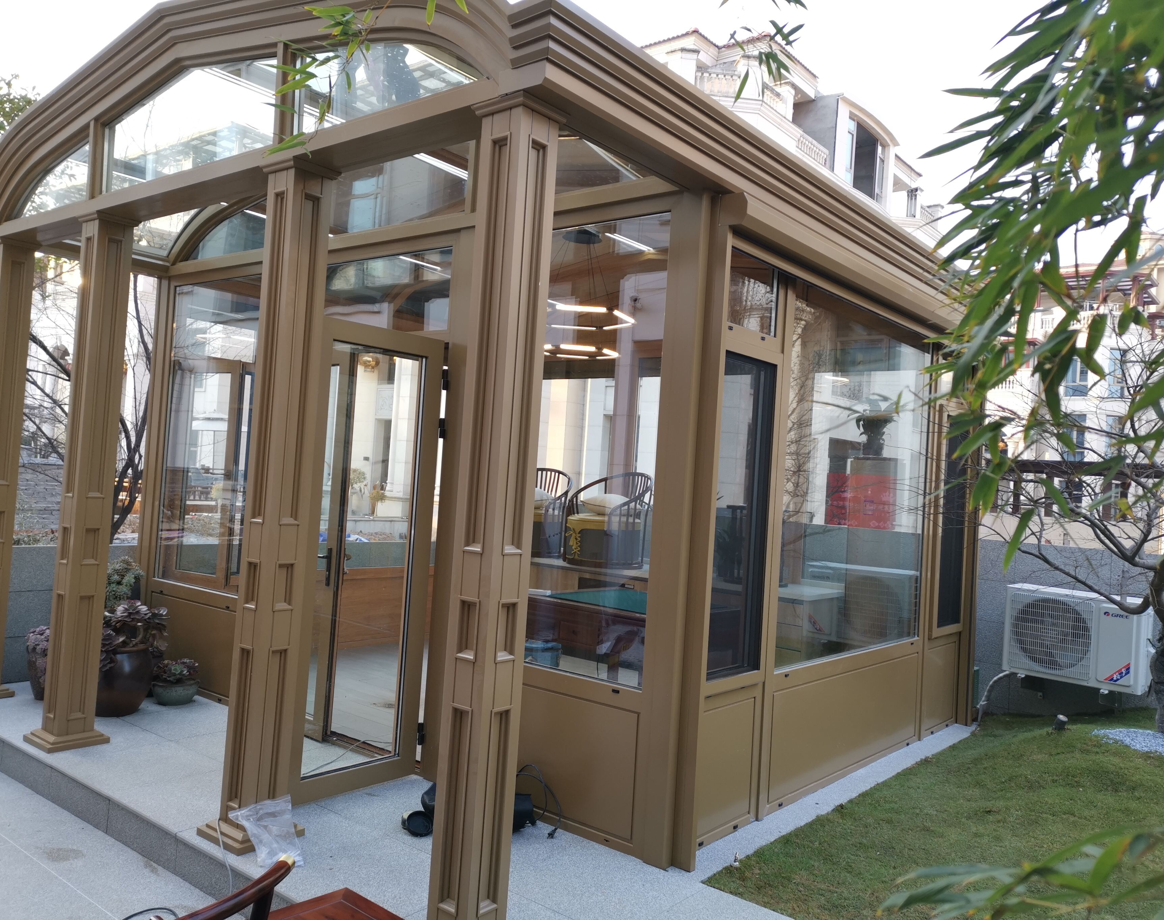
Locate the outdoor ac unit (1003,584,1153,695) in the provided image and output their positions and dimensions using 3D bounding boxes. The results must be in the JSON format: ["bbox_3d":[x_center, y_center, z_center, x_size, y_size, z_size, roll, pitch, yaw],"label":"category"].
[{"bbox_3d":[3.291,1.177,6.358,0.840,0.576,0.345,2,-2,39],"label":"outdoor ac unit"}]

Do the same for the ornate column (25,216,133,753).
[{"bbox_3d":[-2.473,0.106,4.788,0.291,2.599,0.291,2,-2,39],"label":"ornate column"}]

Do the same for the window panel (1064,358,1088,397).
[{"bbox_3d":[23.751,-3.962,46.000,1.200,1.850,0.150,3,-2,22],"label":"window panel"}]

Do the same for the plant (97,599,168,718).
[{"bbox_3d":[-2.599,1.103,5.418,0.460,0.626,0.460,2,-2,39],"label":"plant"}]

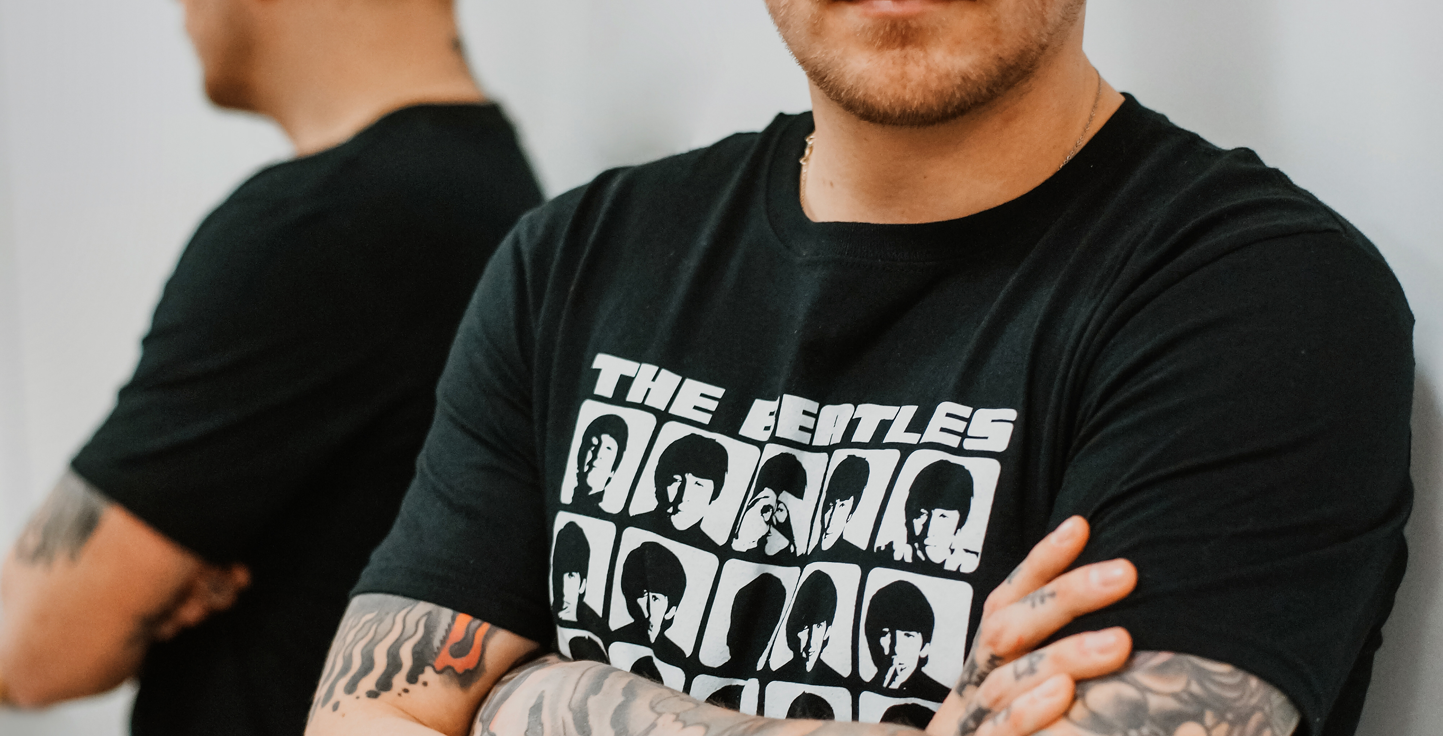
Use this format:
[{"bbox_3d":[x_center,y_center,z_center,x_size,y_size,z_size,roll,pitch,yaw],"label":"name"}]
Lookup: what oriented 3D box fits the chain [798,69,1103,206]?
[{"bbox_3d":[0.094,-0.092,1.250,0.135,0.090,0.135,3,5,26],"label":"chain"}]

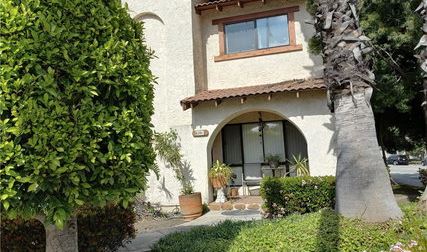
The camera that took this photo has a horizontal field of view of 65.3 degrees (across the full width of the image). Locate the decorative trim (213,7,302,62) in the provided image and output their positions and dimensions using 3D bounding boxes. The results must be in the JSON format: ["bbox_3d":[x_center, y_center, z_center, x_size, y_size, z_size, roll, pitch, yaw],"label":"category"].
[{"bbox_3d":[1.140,-2.402,8.881,2.326,1.180,0.120,-4,-6,16],"label":"decorative trim"}]

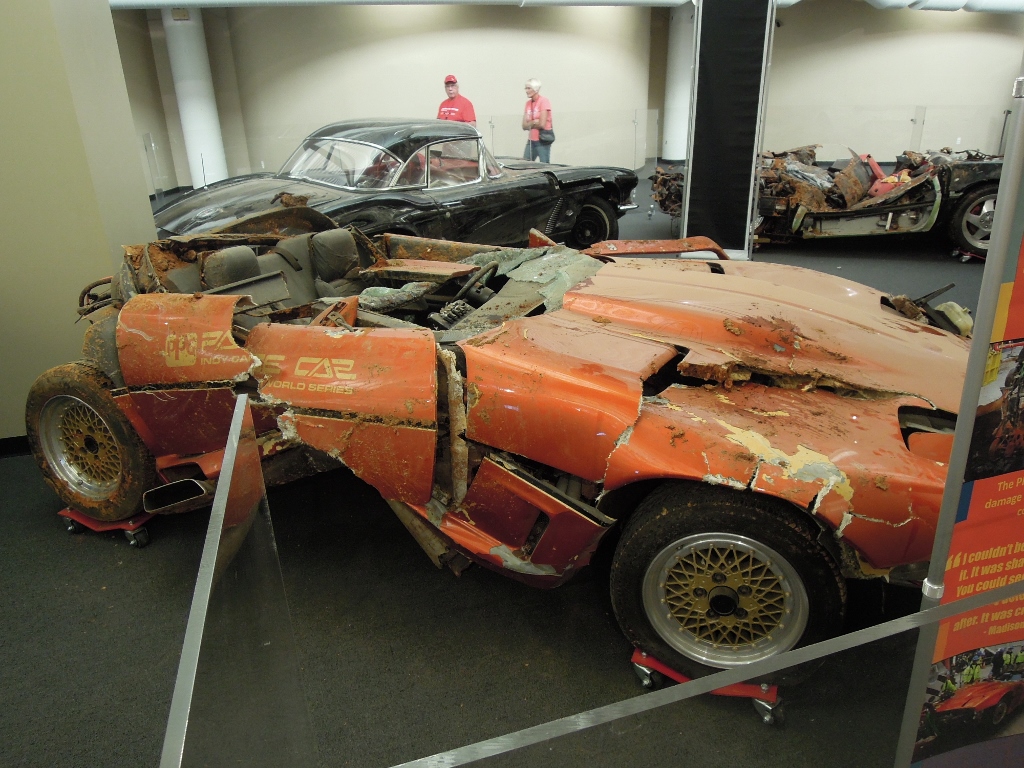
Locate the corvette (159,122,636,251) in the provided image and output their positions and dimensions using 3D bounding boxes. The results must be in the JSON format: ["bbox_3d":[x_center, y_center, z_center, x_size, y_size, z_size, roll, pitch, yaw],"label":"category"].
[{"bbox_3d":[-0.847,-1.488,6.163,4.480,1.330,1.790,-22,30,-40],"label":"corvette"}]

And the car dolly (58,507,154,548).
[{"bbox_3d":[-1.592,0.524,2.967,0.400,0.115,0.330,8,24,21],"label":"car dolly"}]

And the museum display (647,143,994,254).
[{"bbox_3d":[3.417,-2.039,7.687,3.950,0.980,1.850,0,23,3],"label":"museum display"}]

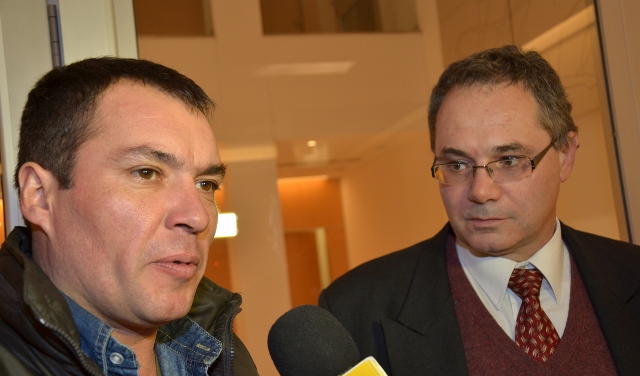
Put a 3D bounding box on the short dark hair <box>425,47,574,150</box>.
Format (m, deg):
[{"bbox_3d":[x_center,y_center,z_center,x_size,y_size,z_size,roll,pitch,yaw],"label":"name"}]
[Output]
[{"bbox_3d":[0.225,-0.086,0.930,0.170,0.165,0.192,-5,9,30],"label":"short dark hair"}]

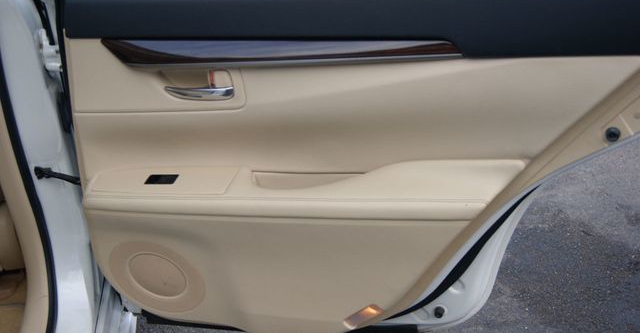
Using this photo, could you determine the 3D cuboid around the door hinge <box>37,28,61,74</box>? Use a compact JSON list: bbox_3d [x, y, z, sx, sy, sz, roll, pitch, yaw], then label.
[{"bbox_3d":[-0.453,-0.193,1.275,0.048,0.075,0.050,-1,23,-3],"label":"door hinge"}]

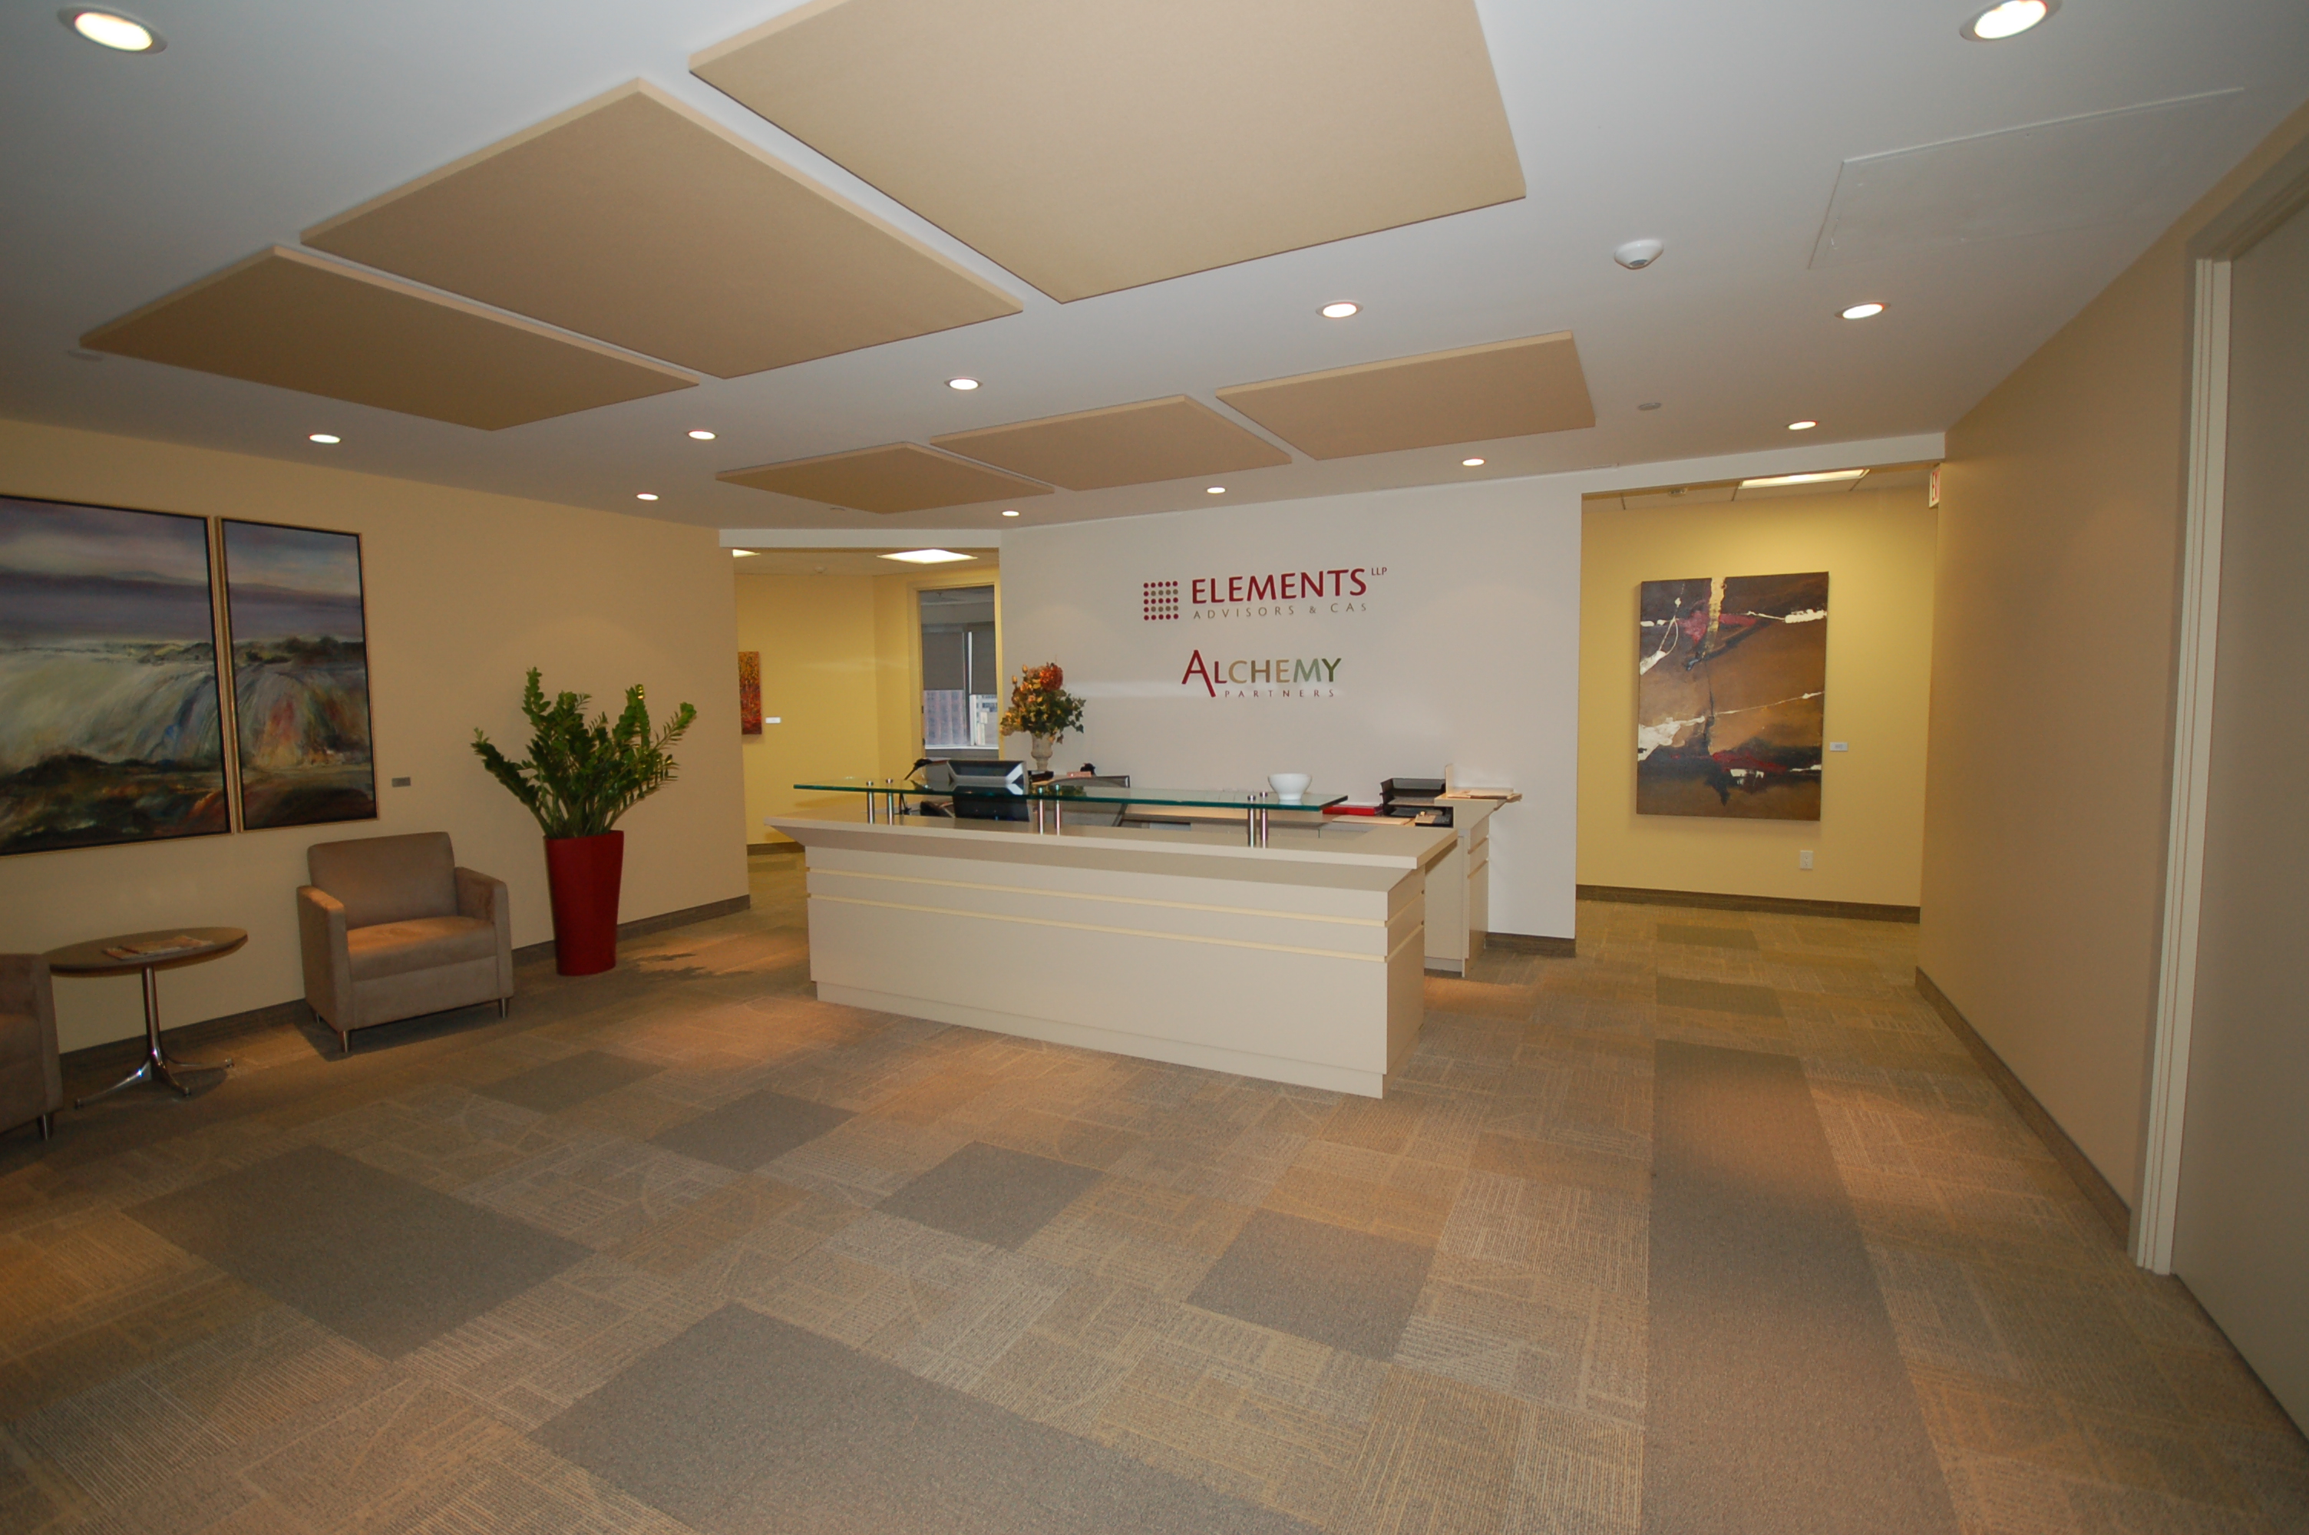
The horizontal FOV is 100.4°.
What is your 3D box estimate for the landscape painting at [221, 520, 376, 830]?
[{"bbox_3d":[-4.145,-0.436,4.669,0.050,1.450,0.540,1,5,28],"label":"landscape painting"}]

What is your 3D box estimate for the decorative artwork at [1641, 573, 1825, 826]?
[{"bbox_3d":[3.804,-0.456,6.367,1.050,1.585,0.040,1,5,28],"label":"decorative artwork"}]

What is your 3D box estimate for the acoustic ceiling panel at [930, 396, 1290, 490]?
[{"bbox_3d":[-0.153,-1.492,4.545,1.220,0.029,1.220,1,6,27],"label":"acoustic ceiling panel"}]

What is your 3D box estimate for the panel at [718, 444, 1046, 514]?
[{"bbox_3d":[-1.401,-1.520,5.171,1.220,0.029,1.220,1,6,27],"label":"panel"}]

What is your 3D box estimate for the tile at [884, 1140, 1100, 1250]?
[{"bbox_3d":[-0.490,1.298,2.939,0.500,0.008,0.500,1,6,27],"label":"tile"}]

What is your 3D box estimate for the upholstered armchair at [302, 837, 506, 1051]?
[{"bbox_3d":[-3.624,0.806,4.659,0.700,0.850,0.680,3,6,40],"label":"upholstered armchair"}]

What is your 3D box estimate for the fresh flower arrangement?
[{"bbox_3d":[-0.727,-0.425,6.200,0.480,0.510,0.450,-1,5,0],"label":"fresh flower arrangement"}]

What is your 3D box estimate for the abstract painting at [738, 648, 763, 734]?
[{"bbox_3d":[-3.831,-0.672,8.799,0.420,0.762,0.040,-2,5,-9],"label":"abstract painting"}]

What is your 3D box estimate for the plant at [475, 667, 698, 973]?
[{"bbox_3d":[-3.212,0.298,5.503,0.920,1.720,1.080,1,5,28],"label":"plant"}]

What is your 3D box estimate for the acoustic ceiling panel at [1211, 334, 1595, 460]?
[{"bbox_3d":[1.062,-1.447,3.864,1.220,0.035,1.200,1,5,28],"label":"acoustic ceiling panel"}]

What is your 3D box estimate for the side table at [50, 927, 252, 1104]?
[{"bbox_3d":[-4.056,1.007,3.902,0.600,0.585,0.600,1,5,28],"label":"side table"}]

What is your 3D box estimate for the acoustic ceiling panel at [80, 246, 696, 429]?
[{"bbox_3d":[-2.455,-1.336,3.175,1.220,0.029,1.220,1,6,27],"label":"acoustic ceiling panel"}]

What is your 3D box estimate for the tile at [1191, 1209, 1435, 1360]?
[{"bbox_3d":[0.424,1.318,2.489,0.500,0.008,0.500,1,6,27],"label":"tile"}]

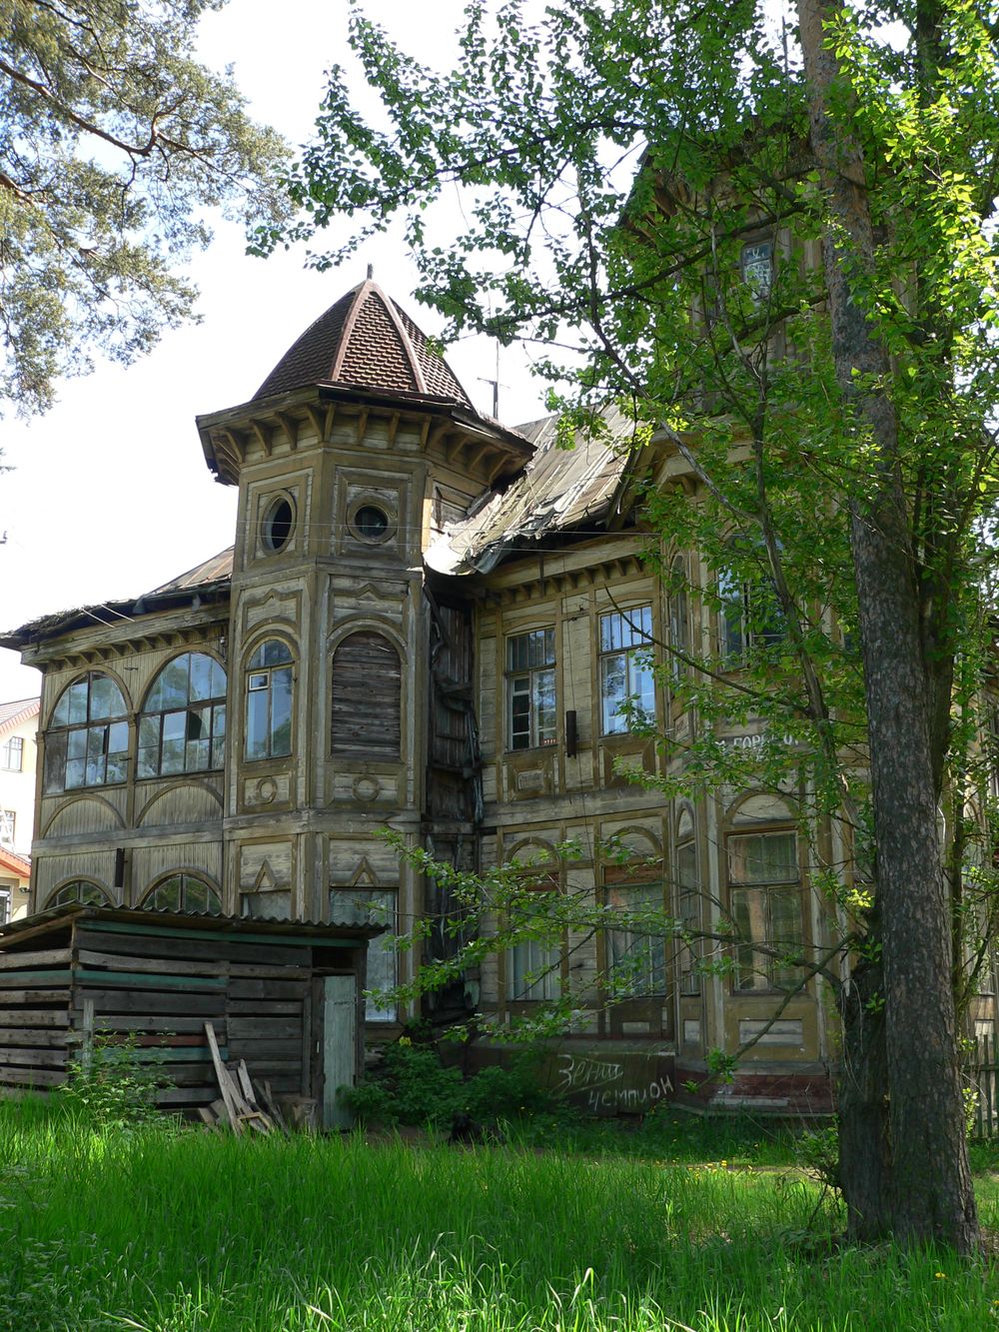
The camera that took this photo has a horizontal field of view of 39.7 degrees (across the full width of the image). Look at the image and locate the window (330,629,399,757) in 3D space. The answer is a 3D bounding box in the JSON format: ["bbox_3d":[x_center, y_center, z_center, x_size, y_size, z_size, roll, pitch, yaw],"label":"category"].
[{"bbox_3d":[-1.915,0.426,19.907,1.002,1.891,0.150,3,-14,-16],"label":"window"}]

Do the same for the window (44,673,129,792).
[{"bbox_3d":[-6.566,1.078,22.164,1.905,1.942,0.150,-9,-15,30],"label":"window"}]

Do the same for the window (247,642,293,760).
[{"bbox_3d":[-3.313,0.481,20.134,0.915,1.793,0.150,-9,-15,31],"label":"window"}]

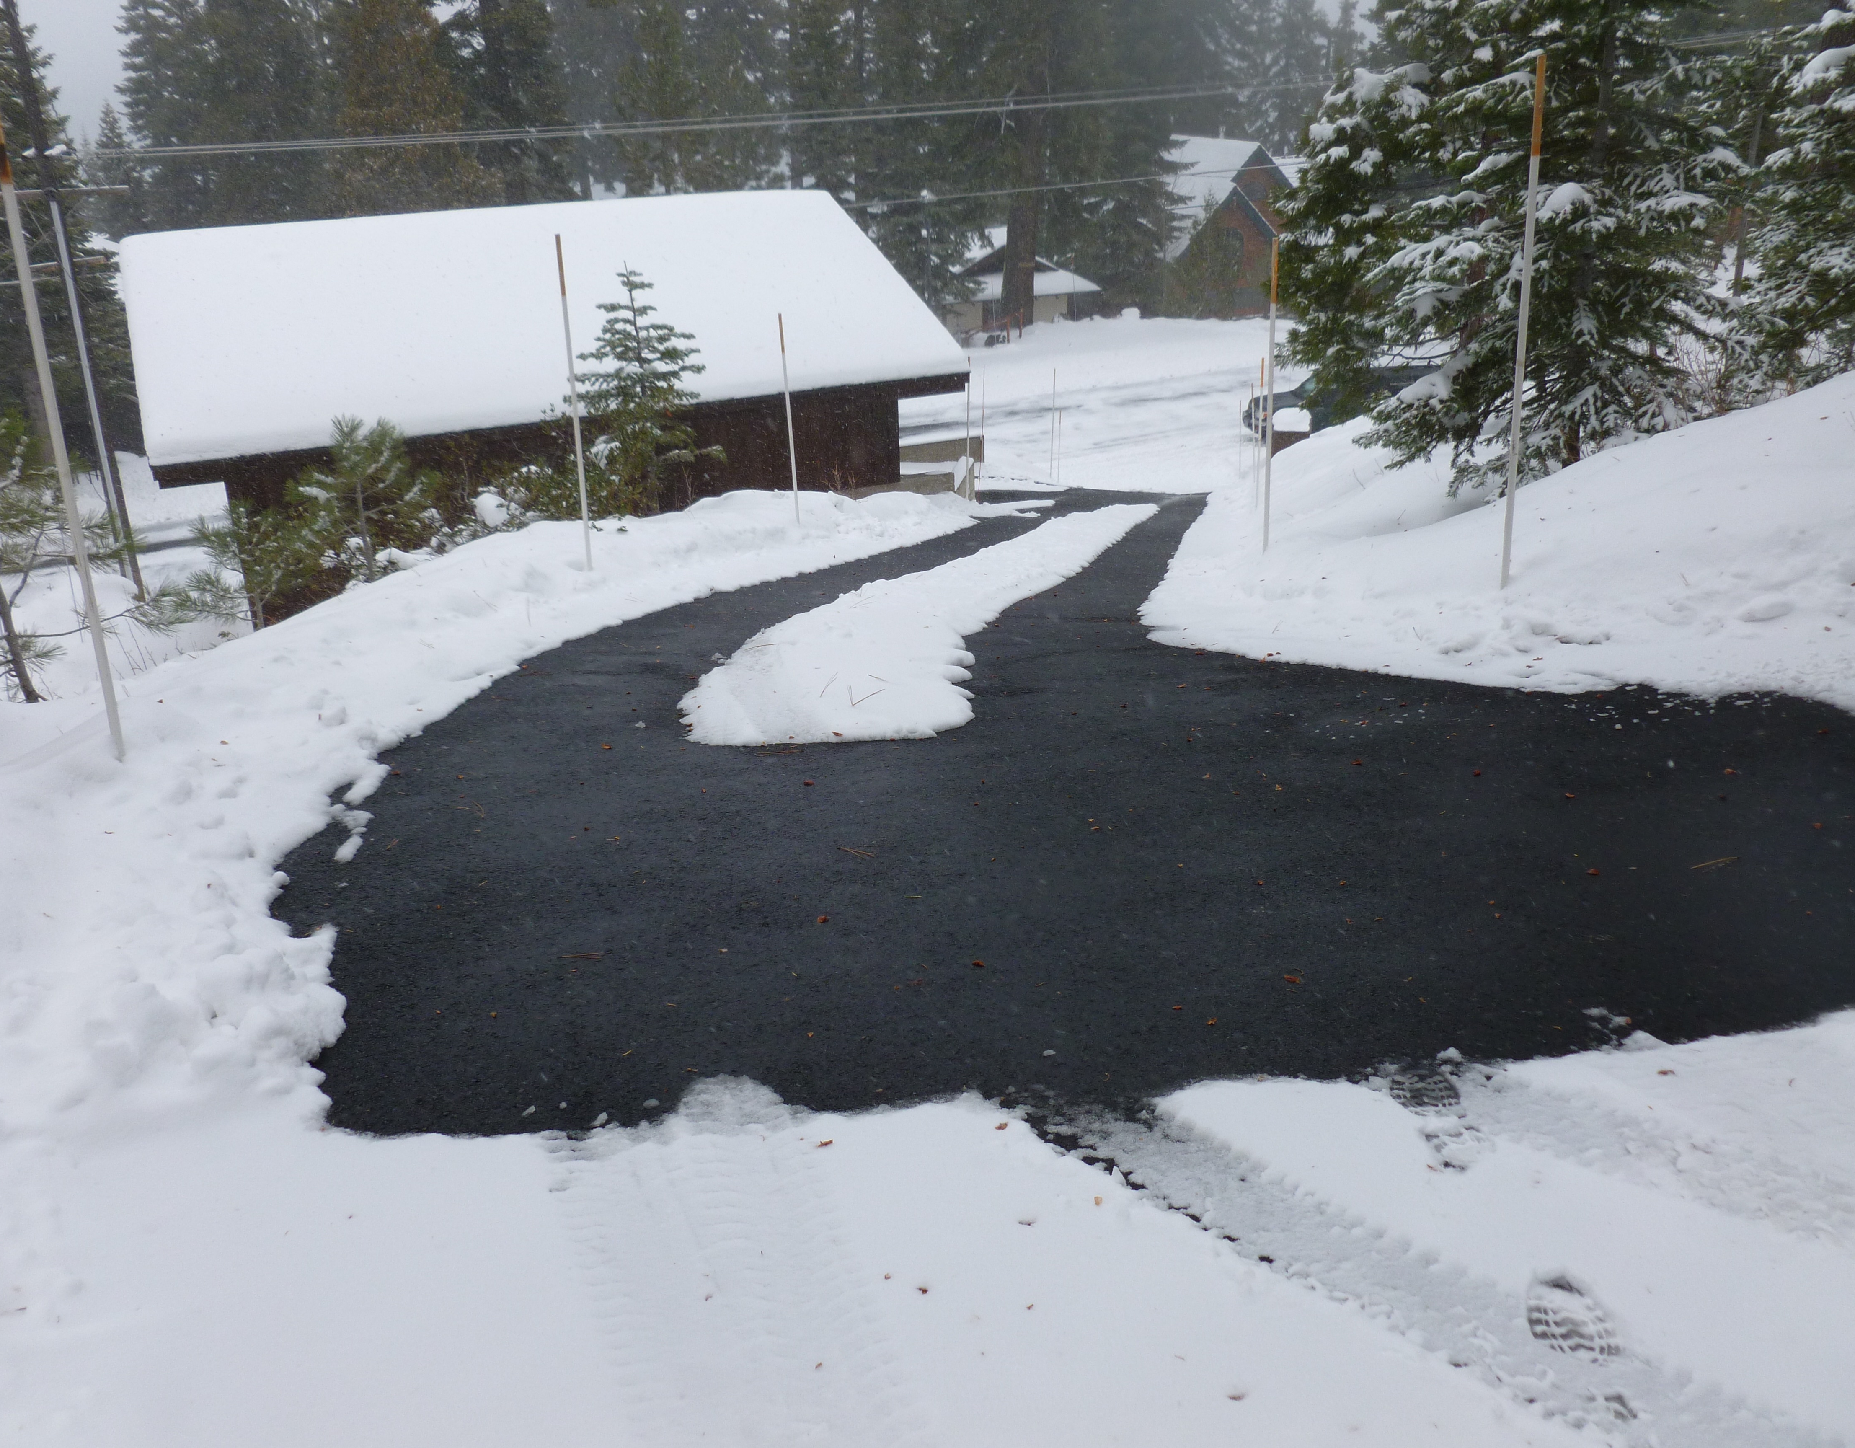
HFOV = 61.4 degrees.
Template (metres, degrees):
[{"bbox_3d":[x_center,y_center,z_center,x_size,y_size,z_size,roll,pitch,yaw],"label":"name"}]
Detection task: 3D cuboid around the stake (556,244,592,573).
[{"bbox_3d":[-2.227,-1.992,9.871,0.040,2.100,0.040,-5,21,-12],"label":"stake"}]

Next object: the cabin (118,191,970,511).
[{"bbox_3d":[-6.072,-5.252,23.666,10.297,4.746,9.490,-11,22,-22],"label":"cabin"}]

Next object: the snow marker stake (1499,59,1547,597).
[{"bbox_3d":[2.402,-1.559,6.313,0.040,2.100,0.040,4,22,20],"label":"snow marker stake"}]

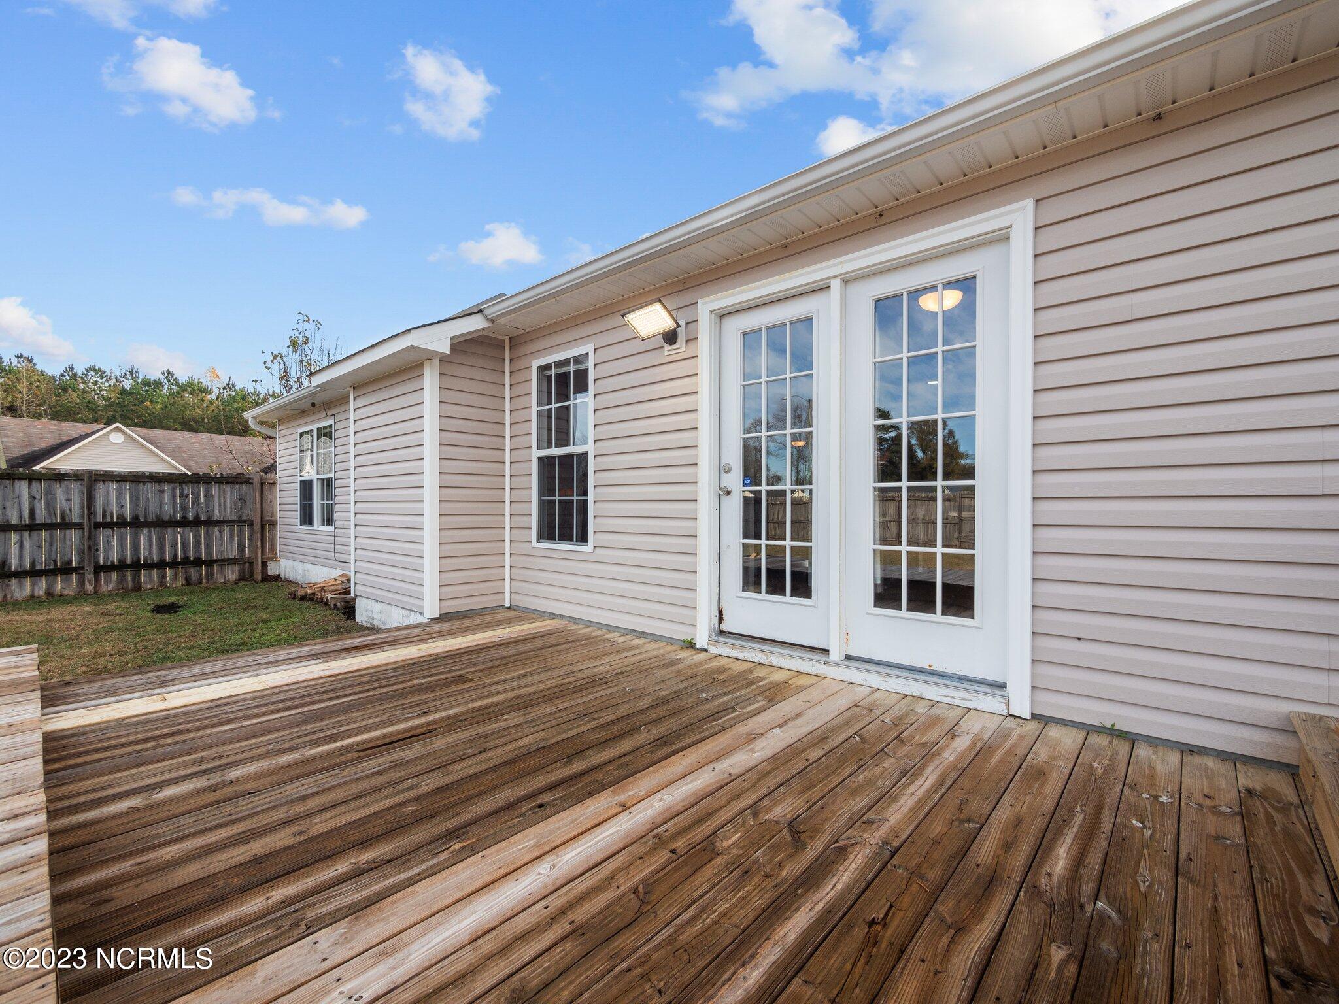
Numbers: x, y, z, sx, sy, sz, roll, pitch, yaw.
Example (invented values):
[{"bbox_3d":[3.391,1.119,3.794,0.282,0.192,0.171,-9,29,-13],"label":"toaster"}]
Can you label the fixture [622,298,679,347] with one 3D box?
[{"bbox_3d":[-0.080,-1.123,3.466,0.345,0.190,0.290,0,0,43],"label":"fixture"}]

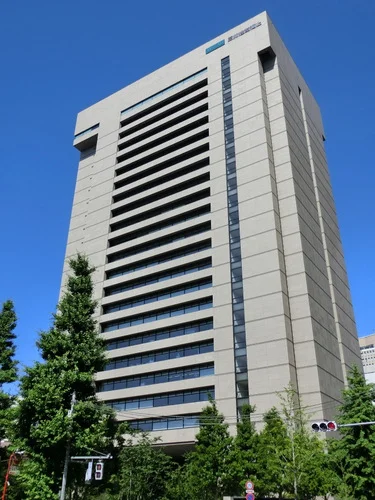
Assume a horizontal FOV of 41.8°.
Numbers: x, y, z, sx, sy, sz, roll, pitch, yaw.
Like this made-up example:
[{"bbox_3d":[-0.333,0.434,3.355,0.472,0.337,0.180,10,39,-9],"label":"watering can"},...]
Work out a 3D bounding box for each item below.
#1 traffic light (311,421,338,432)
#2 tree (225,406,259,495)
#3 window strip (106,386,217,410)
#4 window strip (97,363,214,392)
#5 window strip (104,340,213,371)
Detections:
[{"bbox_3d":[6.430,8.280,23.000,1.220,0.430,0.380,-13,-32,21],"label":"traffic light"},{"bbox_3d":[4.994,18.565,43.208,3.100,9.704,3.100,-3,-30,5],"label":"tree"},{"bbox_3d":[-6.235,25.172,81.052,24.858,2.057,0.600,-17,-34,28],"label":"window strip"},{"bbox_3d":[-6.217,21.877,82.944,24.858,2.057,0.600,-17,-34,28],"label":"window strip"},{"bbox_3d":[-6.199,18.582,84.837,24.858,2.057,0.600,-17,-34,28],"label":"window strip"}]

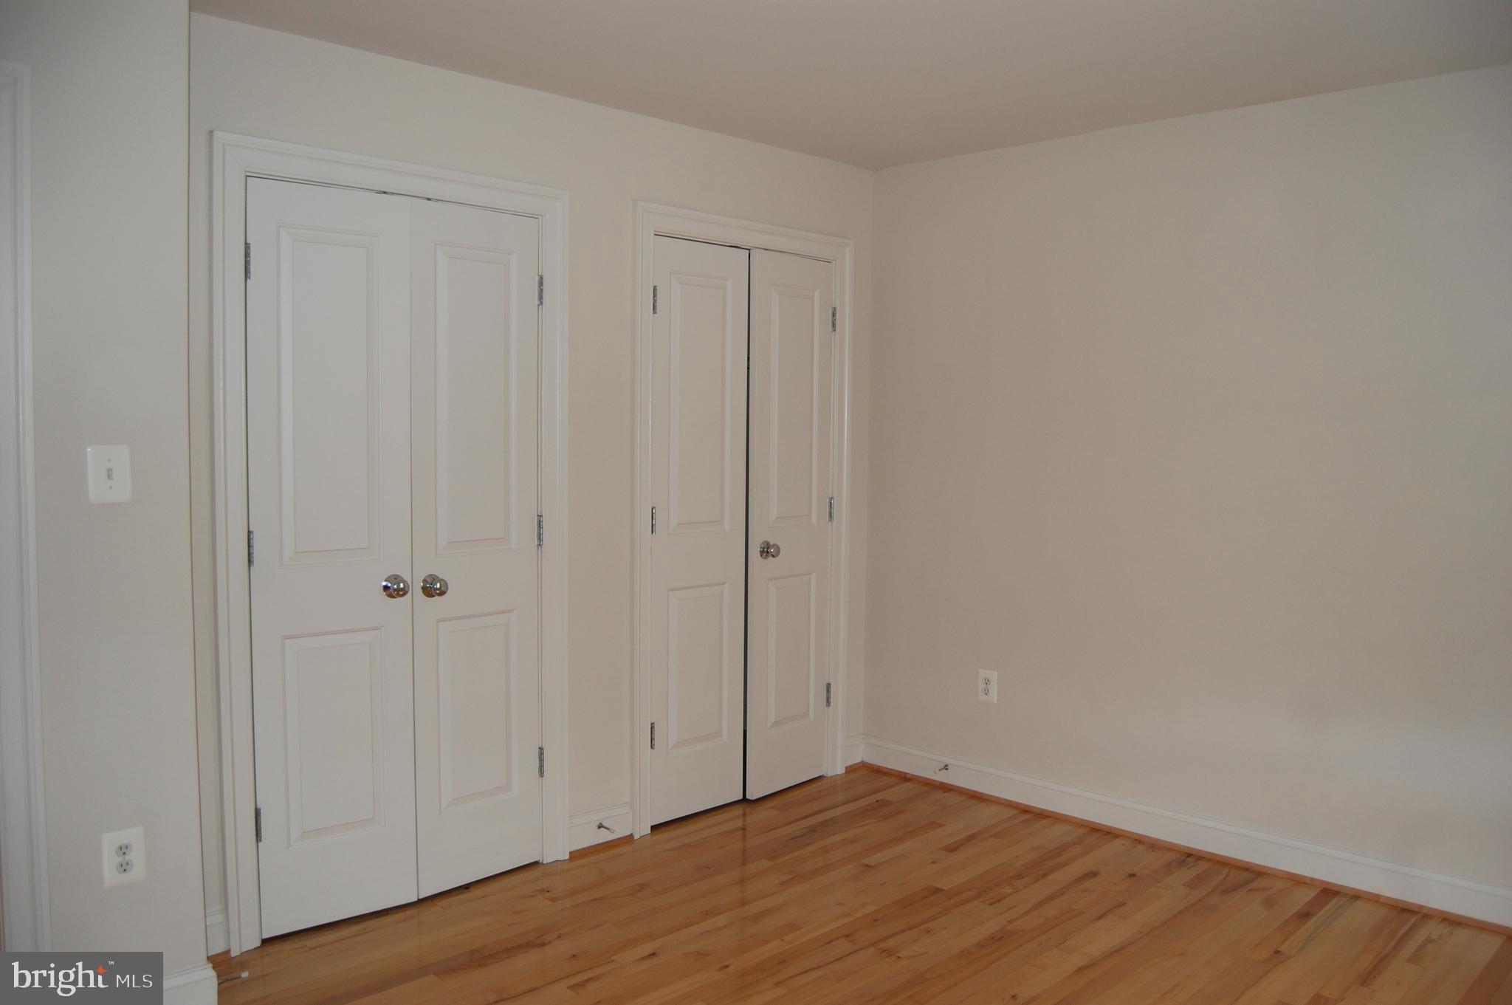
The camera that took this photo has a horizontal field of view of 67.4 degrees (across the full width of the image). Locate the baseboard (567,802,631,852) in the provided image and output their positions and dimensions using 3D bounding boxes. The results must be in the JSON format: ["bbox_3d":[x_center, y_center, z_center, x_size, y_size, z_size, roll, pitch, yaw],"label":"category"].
[{"bbox_3d":[-0.511,1.074,3.757,0.252,0.120,0.018,-3,5,-42],"label":"baseboard"}]

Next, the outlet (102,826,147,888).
[{"bbox_3d":[-1.411,0.794,2.530,0.079,0.123,0.009,-3,5,-42],"label":"outlet"}]

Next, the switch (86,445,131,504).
[{"bbox_3d":[-1.410,-0.061,2.473,0.079,0.123,0.012,-3,5,-42],"label":"switch"}]

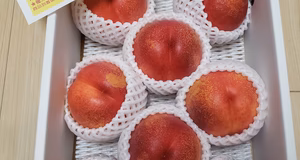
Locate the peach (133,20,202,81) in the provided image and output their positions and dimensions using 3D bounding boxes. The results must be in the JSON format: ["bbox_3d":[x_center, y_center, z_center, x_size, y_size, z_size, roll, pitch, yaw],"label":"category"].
[{"bbox_3d":[0.018,-0.031,0.334,0.083,0.077,0.083,0,83,2],"label":"peach"}]

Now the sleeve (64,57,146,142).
[{"bbox_3d":[-0.048,0.020,0.329,0.091,0.080,0.091,-2,80,10],"label":"sleeve"}]

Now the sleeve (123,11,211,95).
[{"bbox_3d":[0.018,-0.031,0.337,0.094,0.082,0.094,0,83,2],"label":"sleeve"}]

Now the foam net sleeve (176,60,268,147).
[{"bbox_3d":[0.078,0.025,0.323,0.092,0.081,0.092,-2,80,8],"label":"foam net sleeve"}]

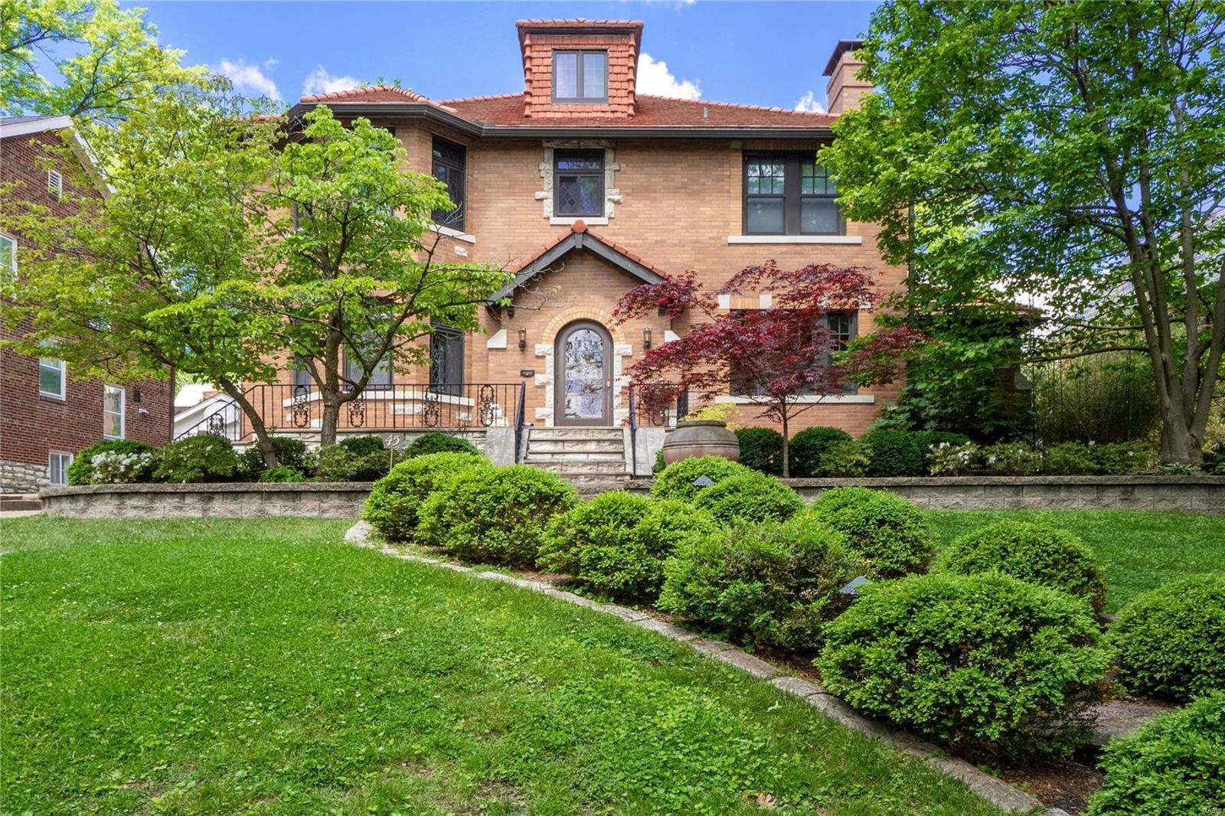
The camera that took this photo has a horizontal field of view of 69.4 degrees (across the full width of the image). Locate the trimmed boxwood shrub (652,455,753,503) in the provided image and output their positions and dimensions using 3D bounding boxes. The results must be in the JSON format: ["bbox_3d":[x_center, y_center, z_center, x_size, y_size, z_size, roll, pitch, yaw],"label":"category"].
[{"bbox_3d":[0.961,0.879,9.400,1.100,0.722,1.050,0,-1,0],"label":"trimmed boxwood shrub"}]

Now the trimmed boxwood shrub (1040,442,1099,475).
[{"bbox_3d":[5.909,0.675,11.426,0.729,0.463,0.690,0,-4,0],"label":"trimmed boxwood shrub"}]

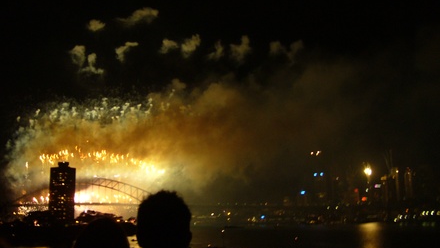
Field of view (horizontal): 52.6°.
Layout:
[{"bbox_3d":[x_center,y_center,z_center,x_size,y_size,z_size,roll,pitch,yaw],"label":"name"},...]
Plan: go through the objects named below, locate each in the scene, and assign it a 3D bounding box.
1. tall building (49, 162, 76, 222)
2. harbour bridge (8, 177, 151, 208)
[{"bbox_3d":[-223.310,95.887,632.000,28.000,83.000,21.000,-4,-12,16],"label":"tall building"},{"bbox_3d":[-399.789,220.308,1265.866,515.000,134.000,49.000,2,-12,-17],"label":"harbour bridge"}]

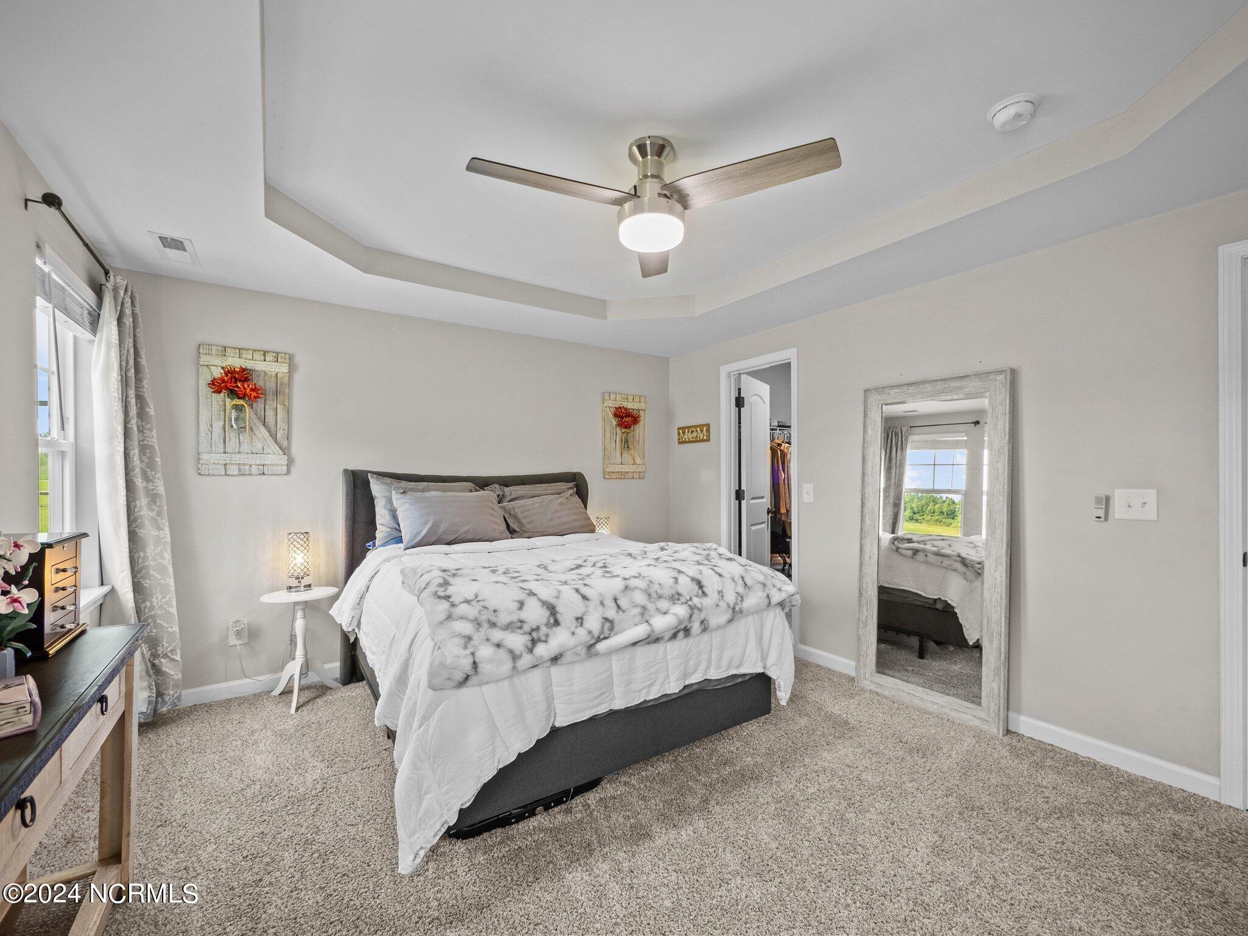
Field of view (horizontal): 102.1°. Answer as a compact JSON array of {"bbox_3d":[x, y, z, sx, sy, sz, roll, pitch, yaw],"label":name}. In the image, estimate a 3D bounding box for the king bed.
[{"bbox_3d":[-0.490,0.660,2.830,1.832,1.296,2.021,0,0,-34],"label":"king bed"}]

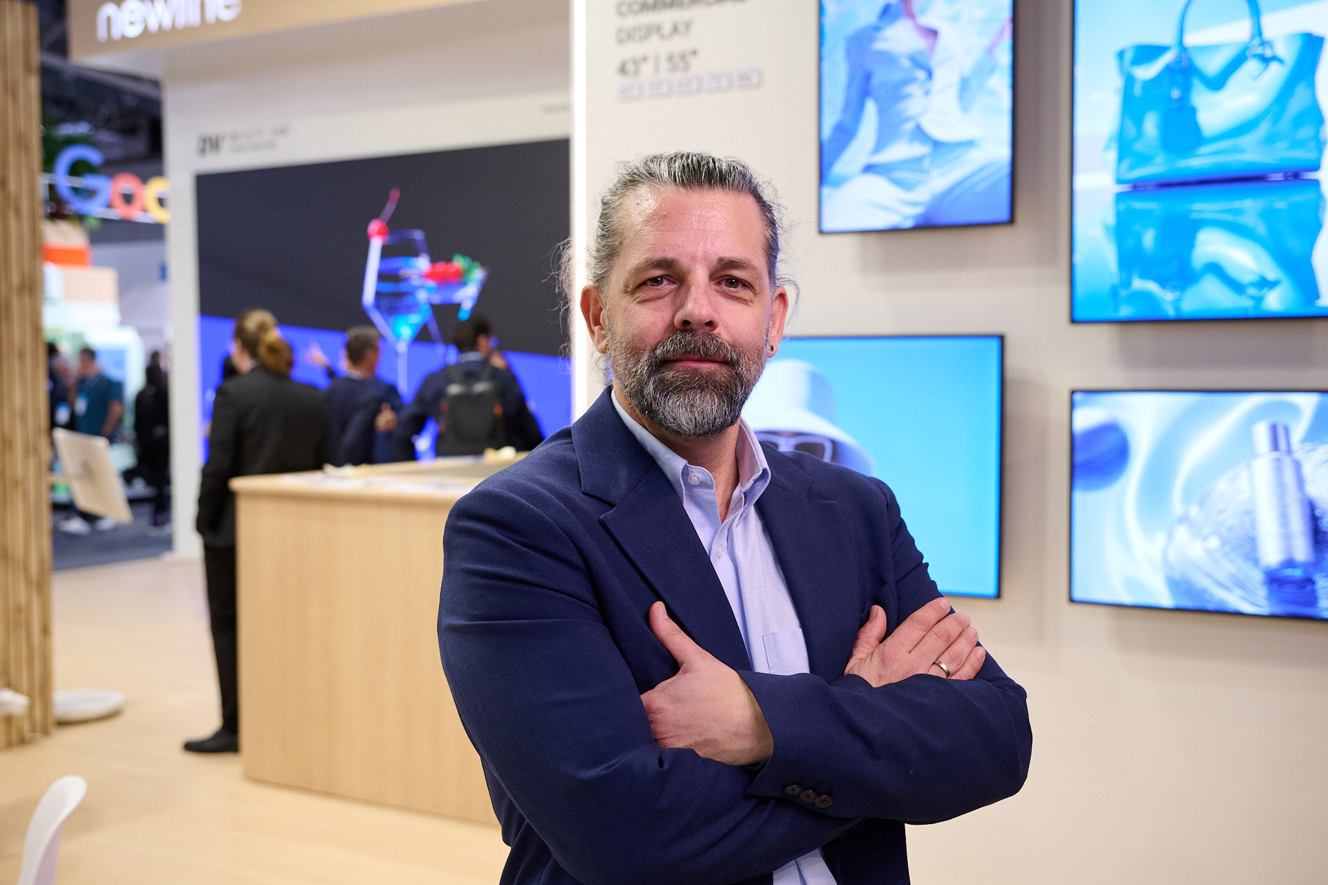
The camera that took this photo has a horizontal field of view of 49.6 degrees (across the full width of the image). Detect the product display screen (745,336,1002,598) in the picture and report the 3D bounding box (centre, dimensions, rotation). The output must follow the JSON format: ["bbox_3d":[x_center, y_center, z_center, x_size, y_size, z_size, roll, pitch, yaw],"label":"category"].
[{"bbox_3d":[0.379,0.055,4.162,1.230,0.705,0.060,1,3,29],"label":"product display screen"}]

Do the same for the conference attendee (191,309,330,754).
[{"bbox_3d":[-1.623,0.343,5.793,0.500,1.755,0.360,-2,3,-33],"label":"conference attendee"}]

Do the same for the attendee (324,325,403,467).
[{"bbox_3d":[-1.555,0.267,7.421,0.480,1.750,0.340,1,3,28],"label":"attendee"}]

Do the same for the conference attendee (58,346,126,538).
[{"bbox_3d":[-5.425,-0.020,13.664,0.500,1.770,0.520,-1,3,-22],"label":"conference attendee"}]

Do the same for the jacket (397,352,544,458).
[{"bbox_3d":[-1.031,-0.071,7.625,0.700,0.780,0.380,0,3,6],"label":"jacket"}]

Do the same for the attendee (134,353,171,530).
[{"bbox_3d":[-4.806,0.009,13.615,0.380,1.700,0.460,-1,3,-15],"label":"attendee"}]

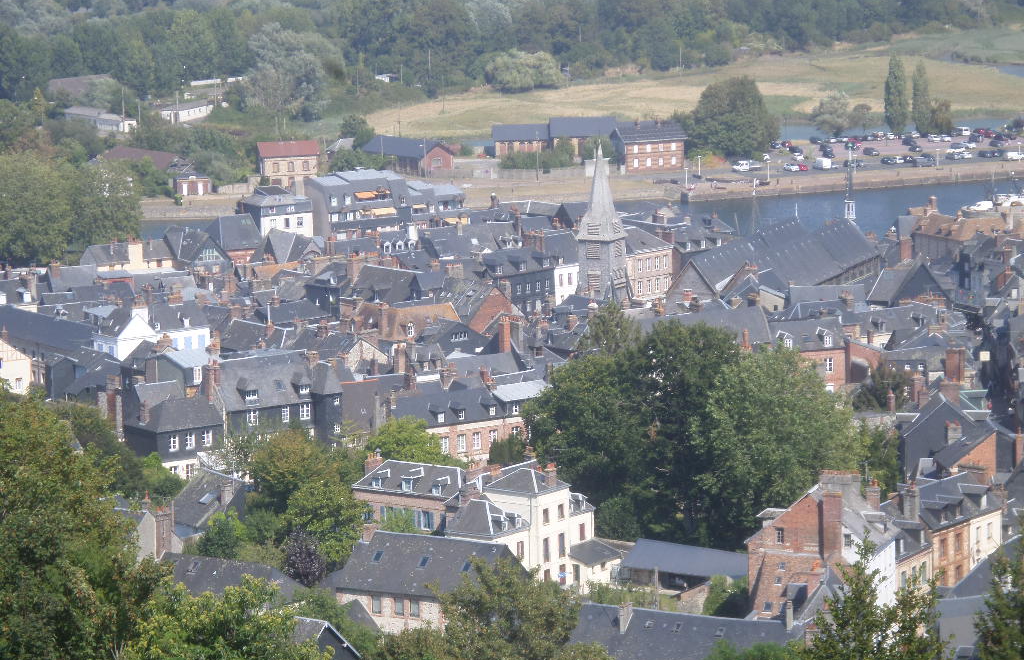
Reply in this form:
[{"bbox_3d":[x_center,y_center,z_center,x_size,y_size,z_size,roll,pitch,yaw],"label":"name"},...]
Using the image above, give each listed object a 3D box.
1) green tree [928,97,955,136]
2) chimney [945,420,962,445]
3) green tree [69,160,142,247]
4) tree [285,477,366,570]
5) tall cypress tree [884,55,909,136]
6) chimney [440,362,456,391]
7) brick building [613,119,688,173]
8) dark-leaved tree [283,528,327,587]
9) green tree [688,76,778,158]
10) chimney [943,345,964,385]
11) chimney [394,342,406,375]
[{"bbox_3d":[109.637,-54.307,945.000,6.600,9.800,6.400,-1,8,0],"label":"green tree"},{"bbox_3d":[48.411,11.281,405.000,1.600,2.650,0.800,-1,8,-6],"label":"chimney"},{"bbox_3d":[-70.184,-21.012,641.265,12.500,16.500,12.500,0,9,0],"label":"green tree"},{"bbox_3d":[-18.762,19.668,372.000,8.100,9.711,8.100,0,8,0],"label":"tree"},{"bbox_3d":[98.264,-59.981,945.000,5.700,20.900,5.600,-1,8,0],"label":"tall cypress tree"},{"bbox_3d":[-7.539,5.439,439.245,1.300,3.200,1.400,-5,10,-32],"label":"chimney"},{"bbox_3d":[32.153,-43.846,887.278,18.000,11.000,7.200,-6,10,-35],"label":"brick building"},{"bbox_3d":[-20.595,22.778,367.000,4.300,6.400,4.200,-1,8,0],"label":"dark-leaved tree"},{"bbox_3d":[49.000,-47.432,819.342,19.500,17.500,18.500,0,9,0],"label":"green tree"},{"bbox_3d":[56.372,4.576,470.000,1.900,4.900,1.200,3,9,30],"label":"chimney"},{"bbox_3d":[-14.022,3.584,465.000,0.950,3.900,0.950,-7,10,-40],"label":"chimney"}]

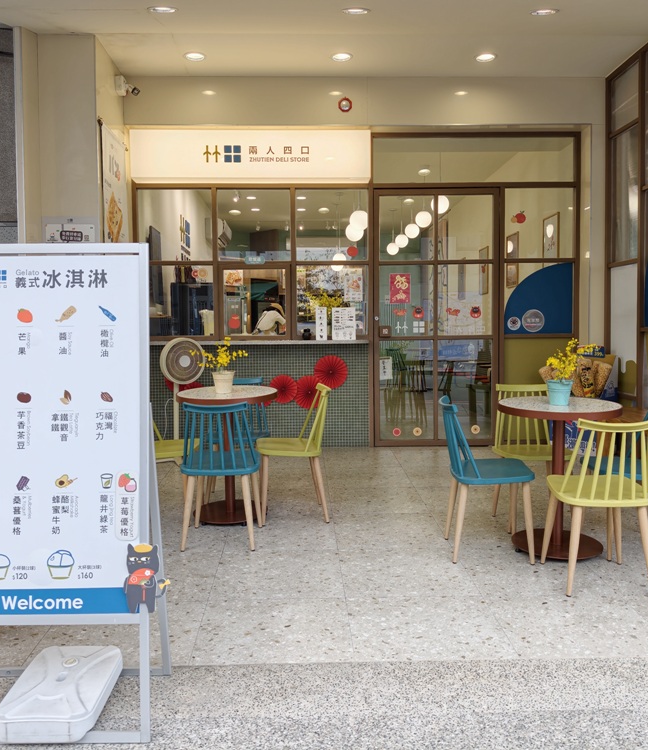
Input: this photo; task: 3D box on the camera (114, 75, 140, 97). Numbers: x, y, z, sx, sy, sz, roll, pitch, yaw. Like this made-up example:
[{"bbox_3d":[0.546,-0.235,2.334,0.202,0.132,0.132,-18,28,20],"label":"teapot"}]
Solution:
[{"bbox_3d":[-1.622,-2.407,5.800,0.170,0.160,0.200,-4,5,-43],"label":"camera"}]

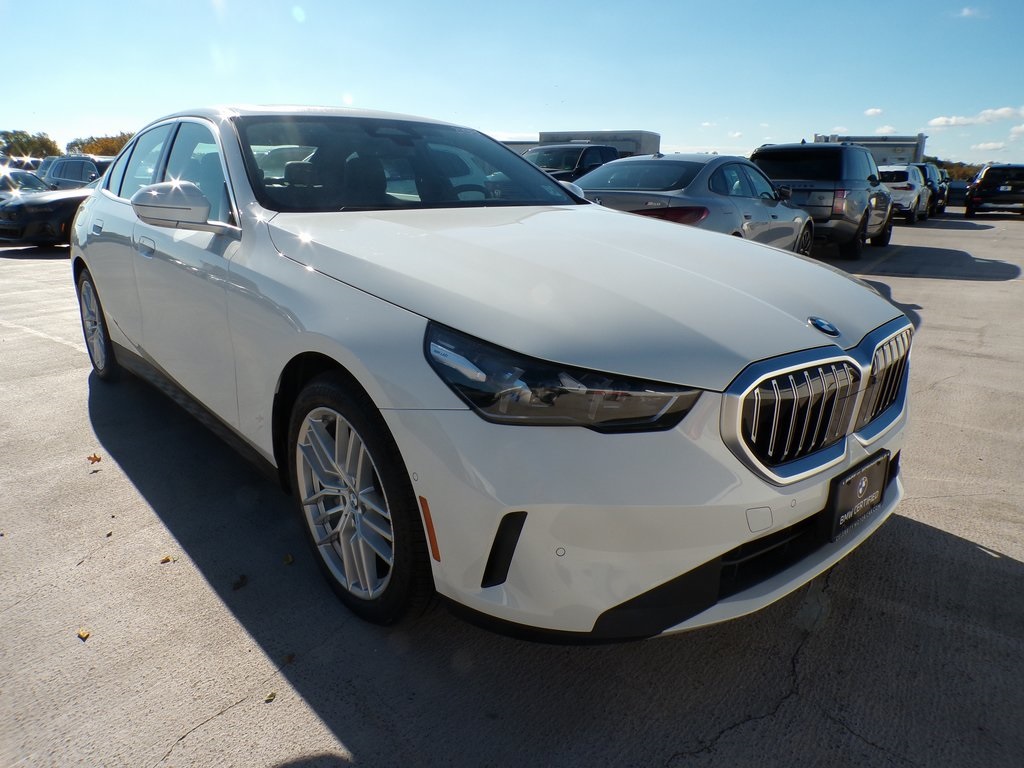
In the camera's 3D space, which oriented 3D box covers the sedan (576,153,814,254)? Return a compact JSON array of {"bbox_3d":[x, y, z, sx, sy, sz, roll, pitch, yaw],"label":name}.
[{"bbox_3d":[2.155,-1.930,8.349,1.852,1.448,4.783,11,19,34],"label":"sedan"}]

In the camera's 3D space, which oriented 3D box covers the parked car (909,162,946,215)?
[{"bbox_3d":[15.153,-7.353,26.996,1.980,1.800,4.950,12,19,33],"label":"parked car"}]

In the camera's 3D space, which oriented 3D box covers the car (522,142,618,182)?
[{"bbox_3d":[1.400,-4.475,16.457,2.000,1.900,5.600,11,19,34],"label":"car"}]

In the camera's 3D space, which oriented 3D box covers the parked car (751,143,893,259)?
[{"bbox_3d":[5.597,-3.349,12.755,2.000,1.810,5.000,11,19,33],"label":"parked car"}]

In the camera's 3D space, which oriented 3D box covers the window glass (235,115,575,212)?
[{"bbox_3d":[-0.387,-0.873,2.918,1.500,0.140,0.880,-13,48,-39],"label":"window glass"}]

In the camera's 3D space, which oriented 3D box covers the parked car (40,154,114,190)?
[{"bbox_3d":[-12.320,-6.087,21.803,4.800,1.720,1.930,10,19,30],"label":"parked car"}]

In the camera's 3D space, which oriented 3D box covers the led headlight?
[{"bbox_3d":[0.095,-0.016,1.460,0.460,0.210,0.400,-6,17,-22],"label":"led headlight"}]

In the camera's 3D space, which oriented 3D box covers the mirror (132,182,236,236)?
[{"bbox_3d":[-1.017,-0.551,2.215,0.240,0.165,0.300,-13,21,-38],"label":"mirror"}]

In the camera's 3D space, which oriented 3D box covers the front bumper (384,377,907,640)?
[{"bbox_3d":[0.641,0.168,1.951,1.880,0.540,0.610,-13,21,-38],"label":"front bumper"}]

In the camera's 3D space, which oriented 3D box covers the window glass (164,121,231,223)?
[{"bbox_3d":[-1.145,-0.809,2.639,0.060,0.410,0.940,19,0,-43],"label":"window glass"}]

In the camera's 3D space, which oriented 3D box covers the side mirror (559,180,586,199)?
[{"bbox_3d":[0.298,-0.932,3.571,0.250,0.165,0.170,-13,21,-39],"label":"side mirror"}]

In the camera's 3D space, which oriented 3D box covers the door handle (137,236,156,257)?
[{"bbox_3d":[-1.432,-0.543,2.806,0.045,0.070,0.200,-13,21,-38],"label":"door handle"}]

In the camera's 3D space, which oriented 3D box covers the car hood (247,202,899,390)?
[{"bbox_3d":[0.302,-0.373,2.218,1.650,0.330,1.550,-13,21,-38],"label":"car hood"}]

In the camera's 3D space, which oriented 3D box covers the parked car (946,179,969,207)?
[{"bbox_3d":[24.676,-10.579,39.098,1.860,1.480,4.600,11,19,33],"label":"parked car"}]

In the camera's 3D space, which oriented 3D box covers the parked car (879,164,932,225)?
[{"bbox_3d":[12.104,-6.037,22.578,1.880,1.660,4.650,11,19,33],"label":"parked car"}]

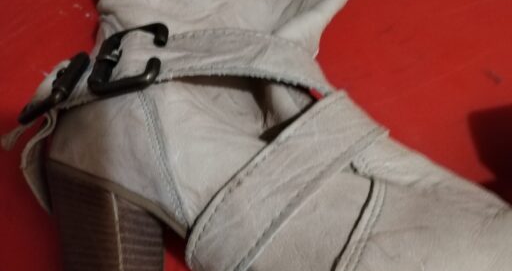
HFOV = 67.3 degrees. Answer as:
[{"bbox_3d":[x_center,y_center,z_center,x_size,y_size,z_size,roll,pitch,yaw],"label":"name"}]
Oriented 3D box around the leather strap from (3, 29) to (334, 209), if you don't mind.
[{"bbox_3d":[-0.049,-0.018,0.203,0.158,0.058,0.072,-15,79,-3],"label":"leather strap"}]

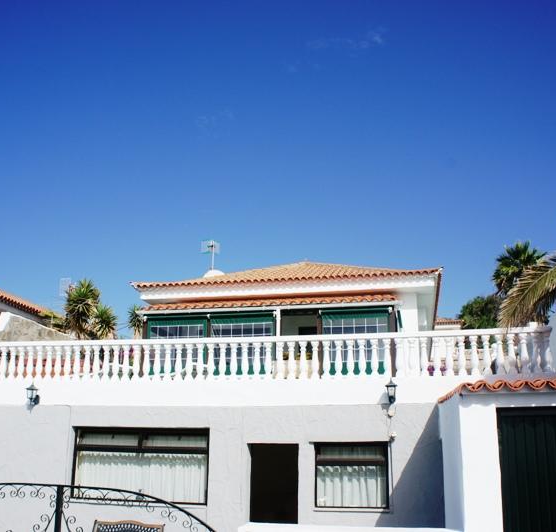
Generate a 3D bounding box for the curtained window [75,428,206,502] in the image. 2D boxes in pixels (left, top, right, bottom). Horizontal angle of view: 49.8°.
[{"bbox_3d":[-2.538,3.659,11.001,2.703,1.309,0.140,-3,-13,13],"label":"curtained window"}]

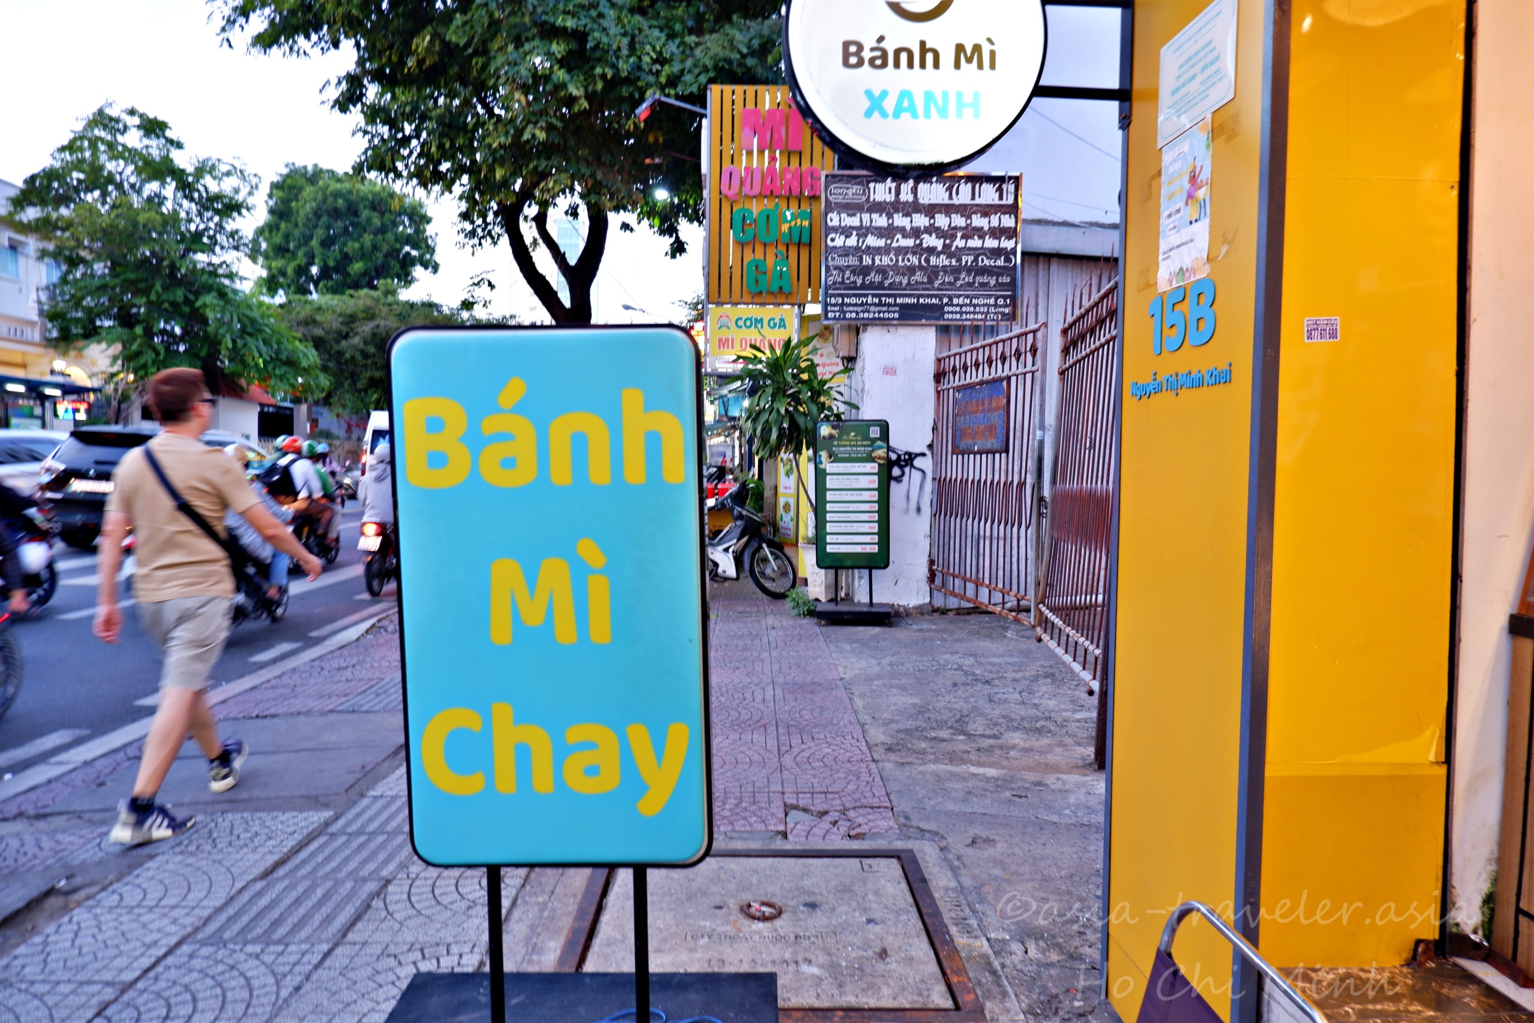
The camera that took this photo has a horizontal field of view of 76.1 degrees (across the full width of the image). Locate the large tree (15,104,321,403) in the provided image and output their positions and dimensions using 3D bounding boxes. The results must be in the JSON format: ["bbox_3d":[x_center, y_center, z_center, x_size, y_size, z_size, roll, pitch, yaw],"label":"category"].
[{"bbox_3d":[-16.600,-5.481,27.460,7.600,11.000,7.600,0,3,0],"label":"large tree"}]

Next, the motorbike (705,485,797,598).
[{"bbox_3d":[-0.630,0.311,9.578,1.900,1.100,0.700,-1,3,-10],"label":"motorbike"}]

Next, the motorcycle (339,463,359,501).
[{"bbox_3d":[-10.600,-0.462,25.008,0.700,1.120,1.850,1,3,12],"label":"motorcycle"}]

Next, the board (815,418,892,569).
[{"bbox_3d":[0.725,-0.164,8.172,0.620,1.250,0.080,0,3,0],"label":"board"}]

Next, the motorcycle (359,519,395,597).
[{"bbox_3d":[-3.920,0.309,10.429,0.700,1.100,1.900,0,3,0],"label":"motorcycle"}]

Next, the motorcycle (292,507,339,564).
[{"bbox_3d":[-5.720,0.174,12.324,0.700,1.100,1.900,0,3,2],"label":"motorcycle"}]

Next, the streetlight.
[{"bbox_3d":[-1.010,-4.136,10.106,0.800,0.270,0.220,0,3,0],"label":"streetlight"}]

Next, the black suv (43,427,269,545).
[{"bbox_3d":[-9.600,-0.381,15.901,1.760,1.750,4.500,0,3,-1],"label":"black suv"}]

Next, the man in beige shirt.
[{"bbox_3d":[-2.120,0.302,3.760,0.560,1.700,0.740,1,3,22],"label":"man in beige shirt"}]

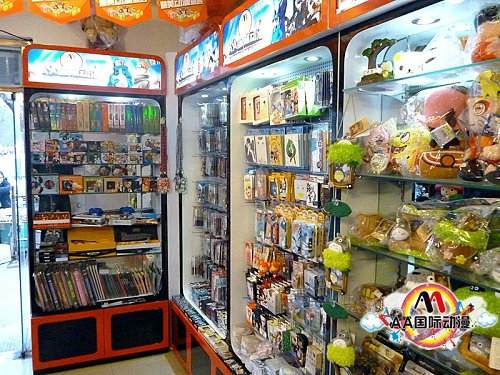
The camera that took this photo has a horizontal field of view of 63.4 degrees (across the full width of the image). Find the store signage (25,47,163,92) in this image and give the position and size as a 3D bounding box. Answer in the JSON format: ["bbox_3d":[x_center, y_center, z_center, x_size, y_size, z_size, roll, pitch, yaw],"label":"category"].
[{"bbox_3d":[-0.991,-0.769,2.651,0.820,0.213,0.030,-2,6,-22],"label":"store signage"}]

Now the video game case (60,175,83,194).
[{"bbox_3d":[-1.189,-0.012,2.702,0.145,0.120,0.020,-2,6,-22],"label":"video game case"}]

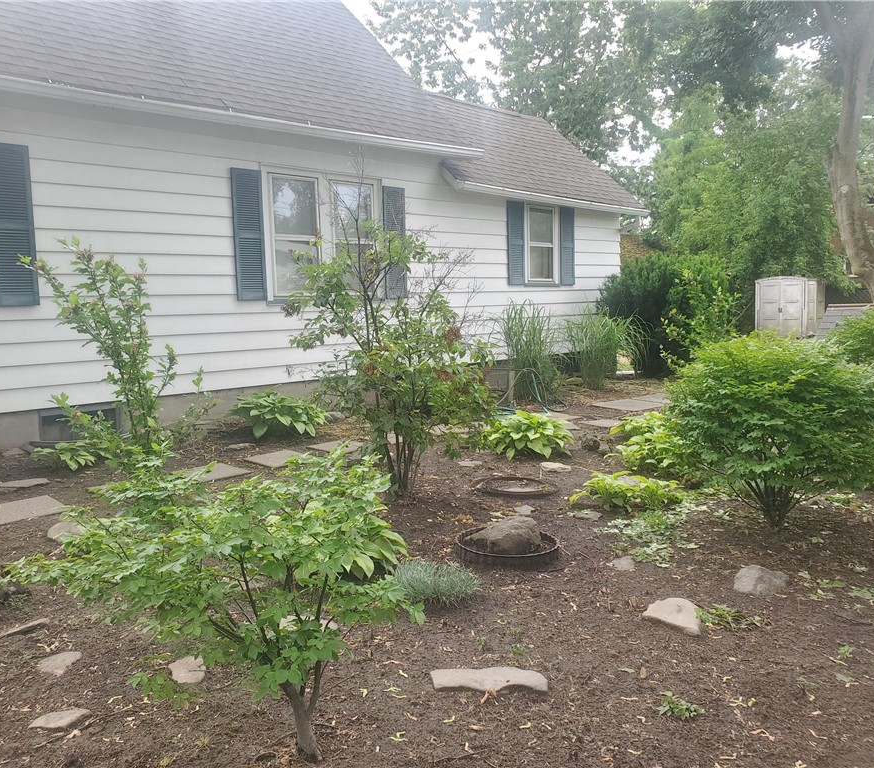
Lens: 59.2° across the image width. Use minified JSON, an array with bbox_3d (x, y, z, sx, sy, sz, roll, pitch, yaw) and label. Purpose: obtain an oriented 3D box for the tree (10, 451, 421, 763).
[{"bbox_3d":[-0.685,0.636,2.380,1.170,0.920,1.030,-3,7,-16],"label":"tree"}]

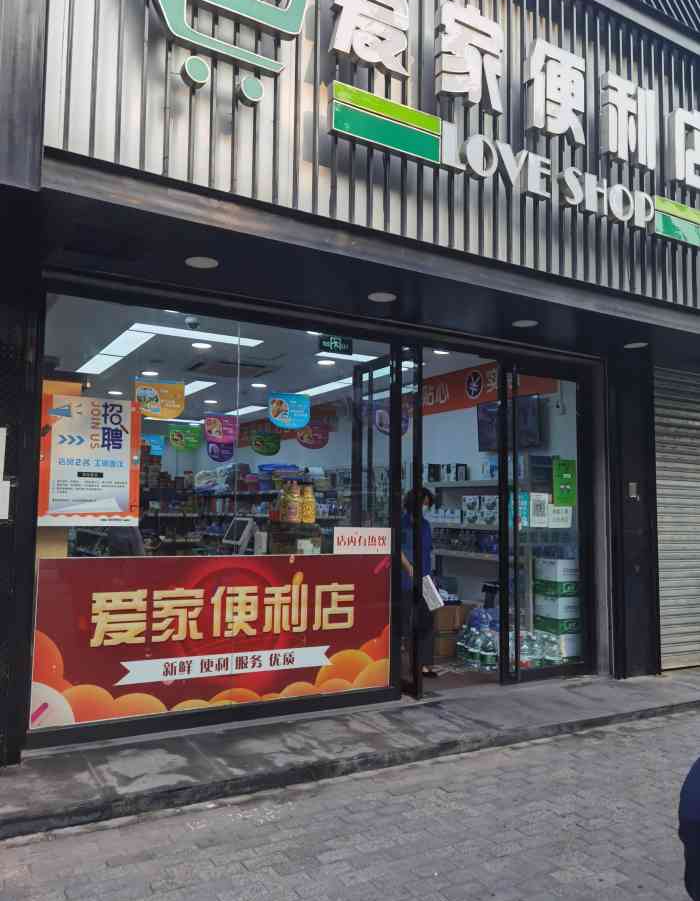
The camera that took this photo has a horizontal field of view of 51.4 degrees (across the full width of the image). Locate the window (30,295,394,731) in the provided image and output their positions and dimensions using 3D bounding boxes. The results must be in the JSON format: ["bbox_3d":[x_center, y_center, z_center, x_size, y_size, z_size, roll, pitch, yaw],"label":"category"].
[{"bbox_3d":[-0.784,0.410,5.008,2.545,2.635,0.100,4,-6,-30],"label":"window"}]

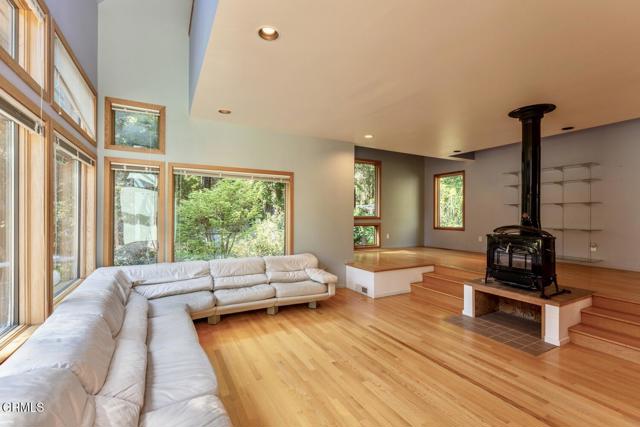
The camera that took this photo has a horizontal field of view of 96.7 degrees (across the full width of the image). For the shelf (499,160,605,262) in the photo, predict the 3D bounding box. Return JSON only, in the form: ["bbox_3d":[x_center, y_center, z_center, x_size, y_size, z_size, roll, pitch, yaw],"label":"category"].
[{"bbox_3d":[4.643,-0.009,5.748,0.355,1.775,1.491,0,0,-29],"label":"shelf"}]

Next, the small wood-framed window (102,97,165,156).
[{"bbox_3d":[-2.448,-1.150,3.799,0.679,0.666,0.100,0,0,-29],"label":"small wood-framed window"}]

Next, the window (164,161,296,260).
[{"bbox_3d":[-1.285,0.007,4.436,1.899,1.429,0.100,0,0,-29],"label":"window"}]

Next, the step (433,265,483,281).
[{"bbox_3d":[2.529,1.054,4.903,0.284,0.149,1.150,0,0,-29],"label":"step"}]

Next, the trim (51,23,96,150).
[{"bbox_3d":[-2.408,-1.132,2.804,0.100,0.642,1.609,0,0,-29],"label":"trim"}]

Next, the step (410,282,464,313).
[{"bbox_3d":[2.048,1.351,4.656,0.312,0.149,1.179,0,0,-29],"label":"step"}]

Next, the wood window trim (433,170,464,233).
[{"bbox_3d":[3.649,-0.339,7.998,0.100,1.634,0.963,0,0,-29],"label":"wood window trim"}]

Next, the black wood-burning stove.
[{"bbox_3d":[2.653,-0.160,3.674,0.511,2.279,0.809,0,0,-29],"label":"black wood-burning stove"}]

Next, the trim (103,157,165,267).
[{"bbox_3d":[-2.456,0.001,3.796,0.679,1.433,0.100,0,0,-29],"label":"trim"}]

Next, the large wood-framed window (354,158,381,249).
[{"bbox_3d":[1.235,-0.217,7.536,0.973,2.371,0.100,0,0,-29],"label":"large wood-framed window"}]

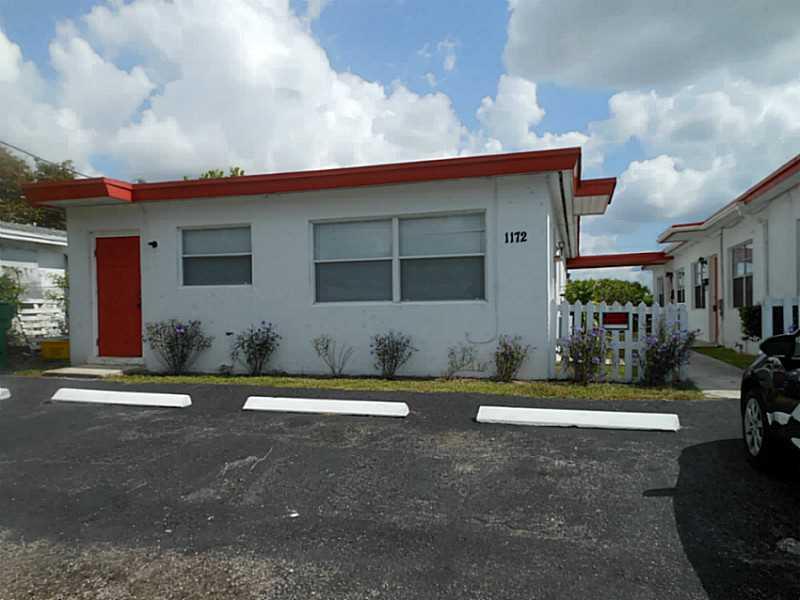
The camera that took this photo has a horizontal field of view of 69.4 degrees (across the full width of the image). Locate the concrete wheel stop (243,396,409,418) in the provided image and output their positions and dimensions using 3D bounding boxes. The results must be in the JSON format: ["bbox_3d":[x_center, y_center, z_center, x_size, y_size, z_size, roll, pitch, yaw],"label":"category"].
[{"bbox_3d":[-0.801,1.130,6.130,1.830,0.120,0.160,-1,-1,15],"label":"concrete wheel stop"}]

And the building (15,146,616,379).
[{"bbox_3d":[-0.014,-0.356,14.027,9.480,3.100,12.000,-1,-1,17],"label":"building"}]

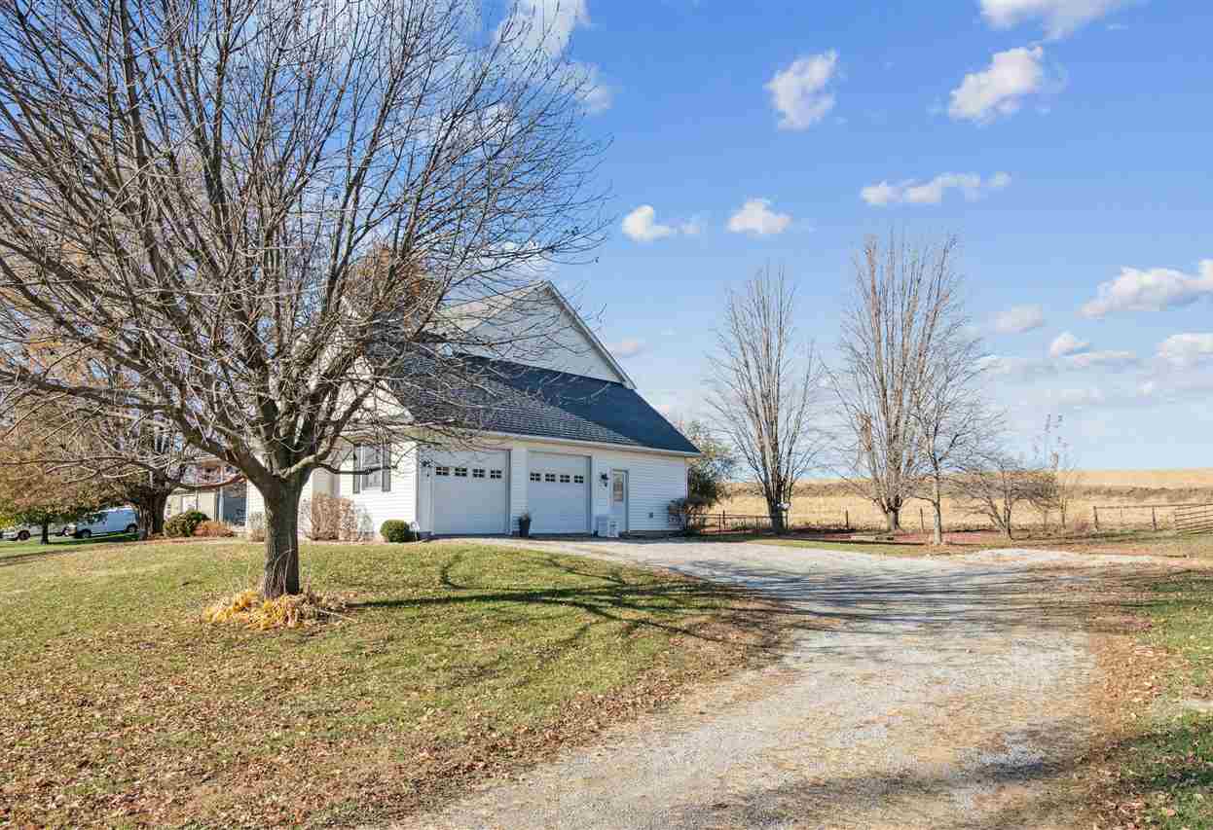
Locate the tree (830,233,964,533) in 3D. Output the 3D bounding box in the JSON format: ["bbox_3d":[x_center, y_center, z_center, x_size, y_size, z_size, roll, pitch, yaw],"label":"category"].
[{"bbox_3d":[15.044,-1.663,43.000,6.854,15.422,6.854,0,-6,0],"label":"tree"}]

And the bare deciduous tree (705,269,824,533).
[{"bbox_3d":[7.428,-0.663,39.000,5.485,12.387,5.485,0,-6,0],"label":"bare deciduous tree"}]

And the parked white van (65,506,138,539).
[{"bbox_3d":[-34.372,7.416,57.000,4.950,1.900,1.950,-5,-5,6],"label":"parked white van"}]

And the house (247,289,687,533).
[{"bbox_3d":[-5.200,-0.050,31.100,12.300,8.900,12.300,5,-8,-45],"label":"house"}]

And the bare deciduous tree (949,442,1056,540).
[{"bbox_3d":[15.761,3.017,33.000,4.255,3.868,4.255,0,-6,0],"label":"bare deciduous tree"}]

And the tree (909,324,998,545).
[{"bbox_3d":[11.908,0.651,28.500,3.207,7.583,3.207,0,-6,0],"label":"tree"}]

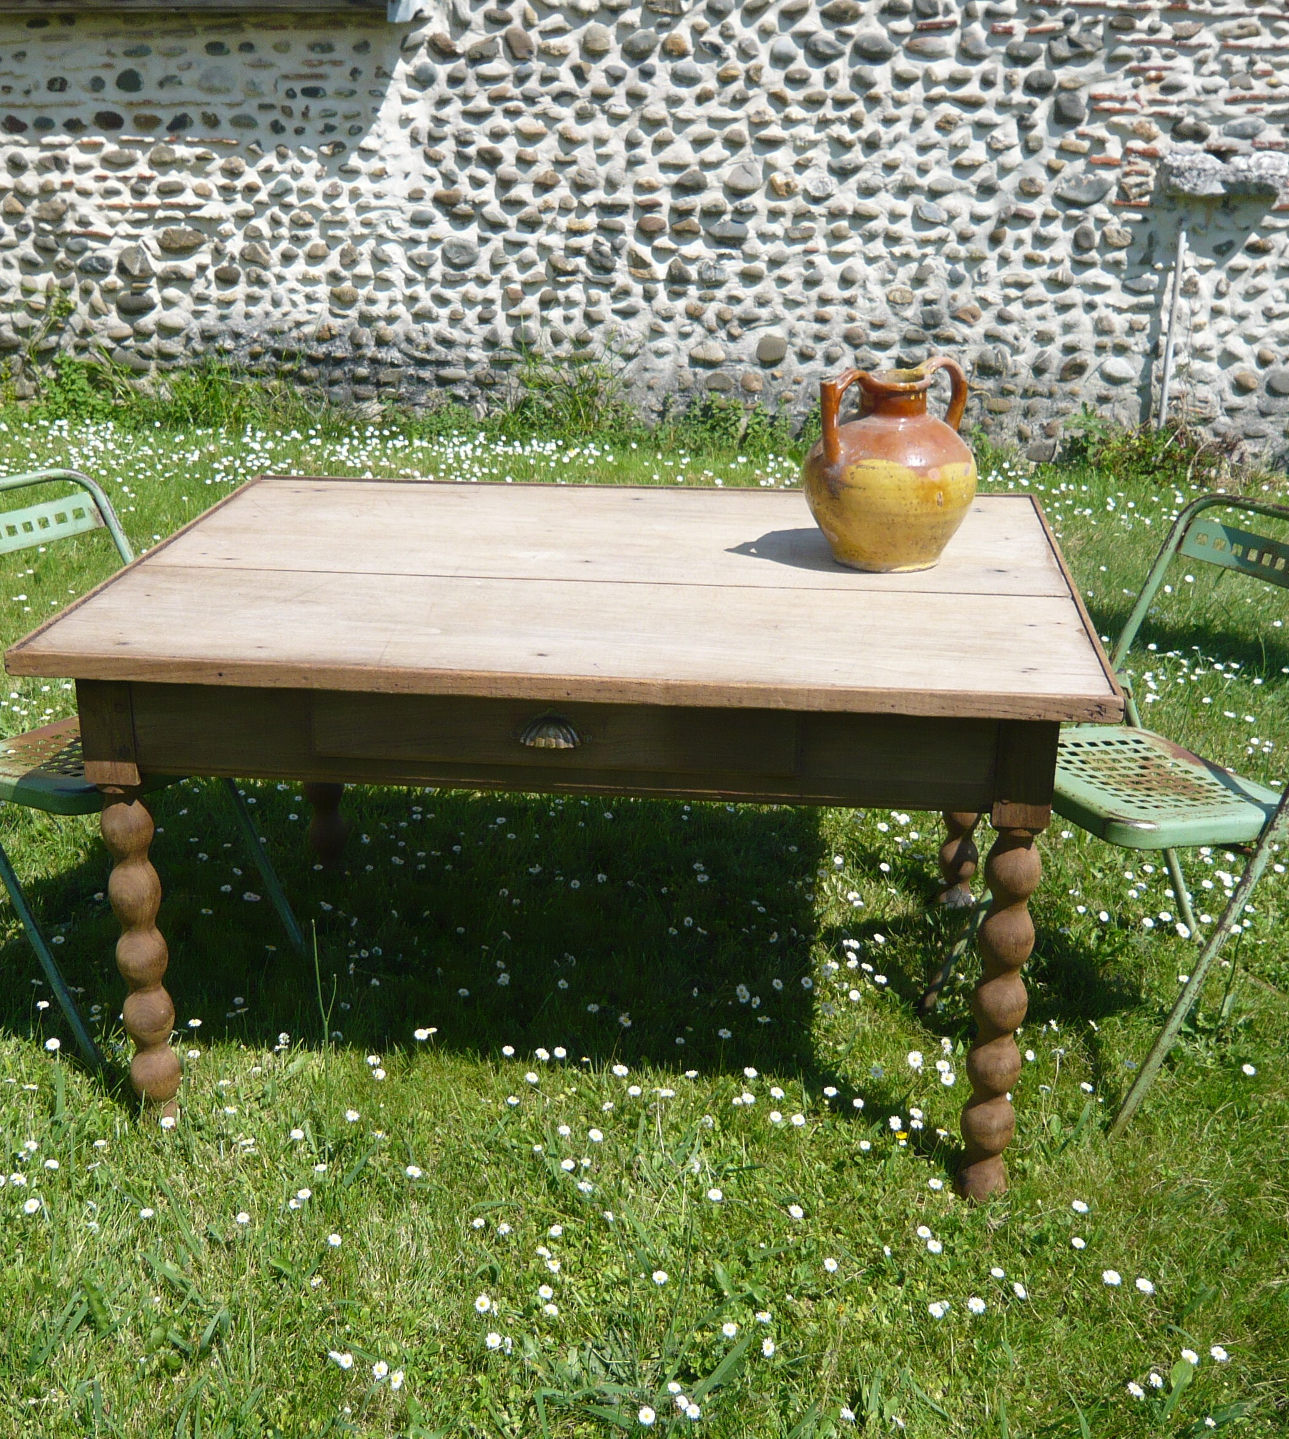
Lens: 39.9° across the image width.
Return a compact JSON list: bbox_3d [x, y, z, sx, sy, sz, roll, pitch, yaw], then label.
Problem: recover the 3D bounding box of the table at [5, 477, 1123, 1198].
[{"bbox_3d":[-0.062,0.123,2.692,1.330,0.745,1.009,2,20,6],"label":"table"}]

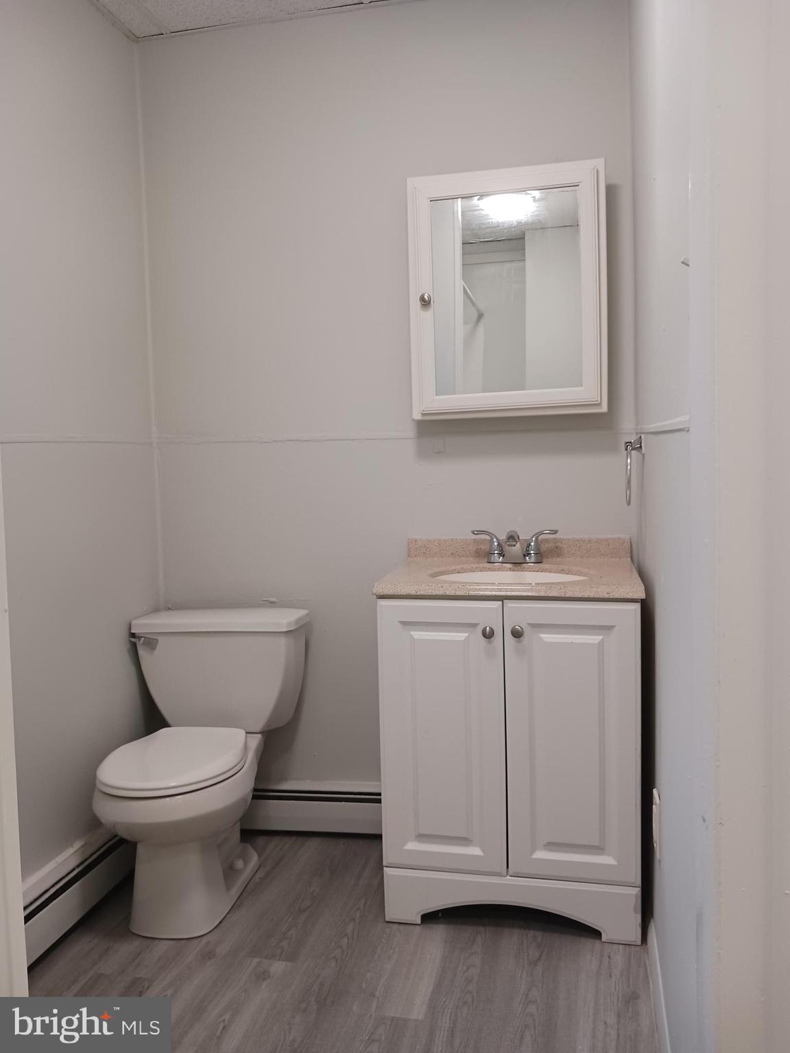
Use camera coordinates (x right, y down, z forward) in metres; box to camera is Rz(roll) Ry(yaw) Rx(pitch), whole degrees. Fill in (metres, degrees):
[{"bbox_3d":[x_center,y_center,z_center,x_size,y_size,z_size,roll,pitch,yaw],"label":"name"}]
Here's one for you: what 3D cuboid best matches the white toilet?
[{"bbox_3d":[-0.533,0.634,2.226,0.475,0.707,0.685,-1,4,9],"label":"white toilet"}]

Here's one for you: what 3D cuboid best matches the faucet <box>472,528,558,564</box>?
[{"bbox_3d":[0.330,0.056,2.253,0.235,0.094,0.130,0,4,12],"label":"faucet"}]

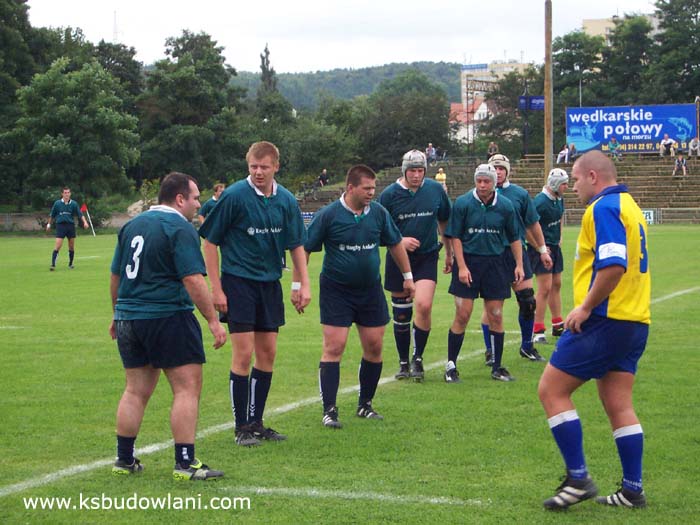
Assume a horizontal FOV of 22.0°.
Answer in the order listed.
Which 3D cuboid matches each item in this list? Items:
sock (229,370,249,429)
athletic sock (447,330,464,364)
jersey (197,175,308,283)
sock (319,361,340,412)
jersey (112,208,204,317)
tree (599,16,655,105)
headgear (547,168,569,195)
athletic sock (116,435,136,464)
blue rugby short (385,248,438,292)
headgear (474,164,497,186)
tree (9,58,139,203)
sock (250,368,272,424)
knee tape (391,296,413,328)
[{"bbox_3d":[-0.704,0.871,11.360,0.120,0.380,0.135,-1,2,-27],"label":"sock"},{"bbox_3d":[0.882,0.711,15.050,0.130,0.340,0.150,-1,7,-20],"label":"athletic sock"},{"bbox_3d":[-0.604,-0.201,11.150,0.640,0.660,0.360,-1,5,-22],"label":"jersey"},{"bbox_3d":[-0.134,0.832,12.070,0.140,0.340,0.145,0,2,0],"label":"sock"},{"bbox_3d":[-1.064,0.000,10.000,0.620,0.650,0.400,2,3,45],"label":"jersey"},{"bbox_3d":[19.051,-12.540,124.000,4.300,9.200,4.300,0,2,0],"label":"tree"},{"bbox_3d":[2.260,-0.882,19.600,0.250,0.270,0.200,1,2,30],"label":"headgear"},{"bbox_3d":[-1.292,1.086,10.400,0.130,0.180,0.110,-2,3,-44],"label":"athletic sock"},{"bbox_3d":[0.523,0.059,15.300,0.460,0.380,0.340,0,2,0],"label":"blue rugby short"},{"bbox_3d":[1.156,-0.723,15.300,0.200,0.220,0.240,1,2,15],"label":"headgear"},{"bbox_3d":[-12.598,-5.741,82.000,6.000,7.300,6.000,0,2,0],"label":"tree"},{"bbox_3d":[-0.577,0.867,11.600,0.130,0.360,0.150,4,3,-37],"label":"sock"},{"bbox_3d":[0.430,0.418,15.030,0.165,0.265,0.170,-3,2,-3],"label":"knee tape"}]

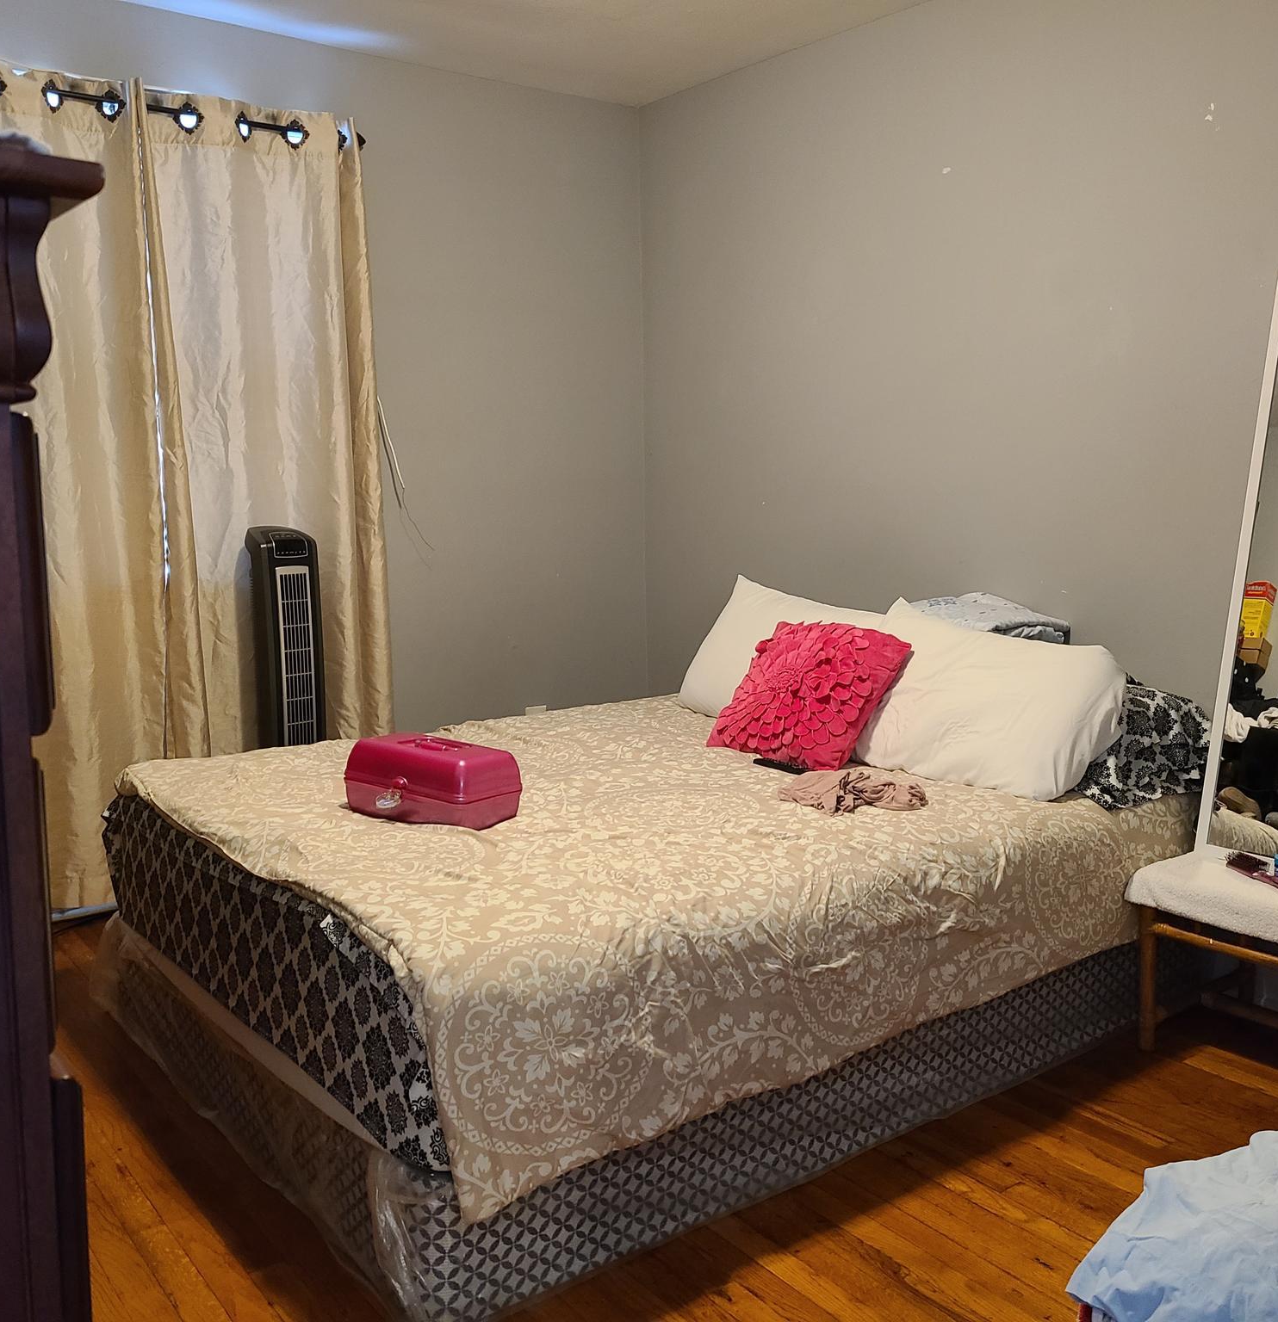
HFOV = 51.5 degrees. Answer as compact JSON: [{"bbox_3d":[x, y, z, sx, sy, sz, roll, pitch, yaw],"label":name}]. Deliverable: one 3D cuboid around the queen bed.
[{"bbox_3d":[0.044,0.510,3.000,2.010,0.565,1.570,-6,9,-37],"label":"queen bed"}]

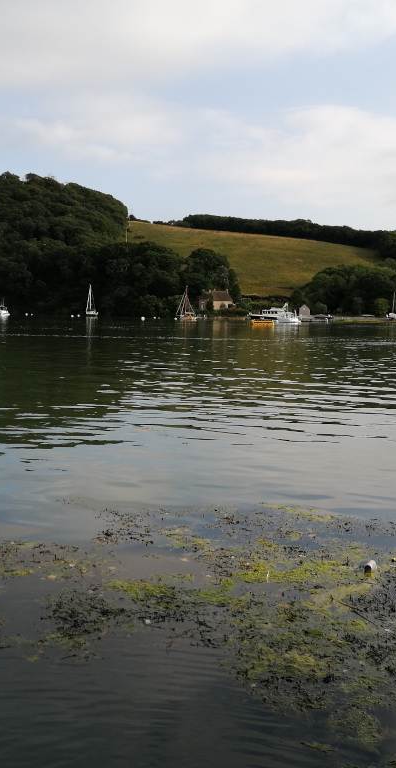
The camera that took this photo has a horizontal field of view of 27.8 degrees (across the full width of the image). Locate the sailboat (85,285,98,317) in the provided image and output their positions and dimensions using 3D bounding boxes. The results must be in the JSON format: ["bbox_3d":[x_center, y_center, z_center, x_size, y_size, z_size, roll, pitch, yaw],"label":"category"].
[{"bbox_3d":[-33.610,-26.330,251.550,2.600,10.100,7.600,-2,6,-31],"label":"sailboat"}]

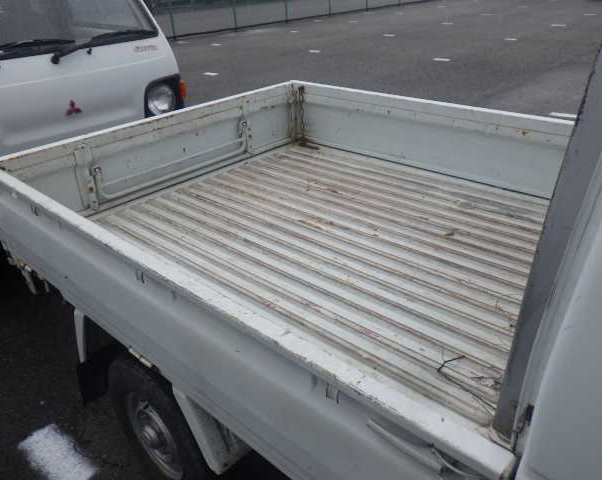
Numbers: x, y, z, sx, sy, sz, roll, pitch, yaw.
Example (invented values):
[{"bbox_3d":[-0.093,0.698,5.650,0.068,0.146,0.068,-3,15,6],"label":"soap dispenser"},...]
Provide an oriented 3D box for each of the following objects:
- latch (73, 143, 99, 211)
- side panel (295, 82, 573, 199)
[{"bbox_3d":[-0.759,-0.217,1.848,0.026,0.245,0.066,22,37,37],"label":"latch"},{"bbox_3d":[0.564,-0.394,2.072,1.622,0.298,0.041,22,37,37],"label":"side panel"}]

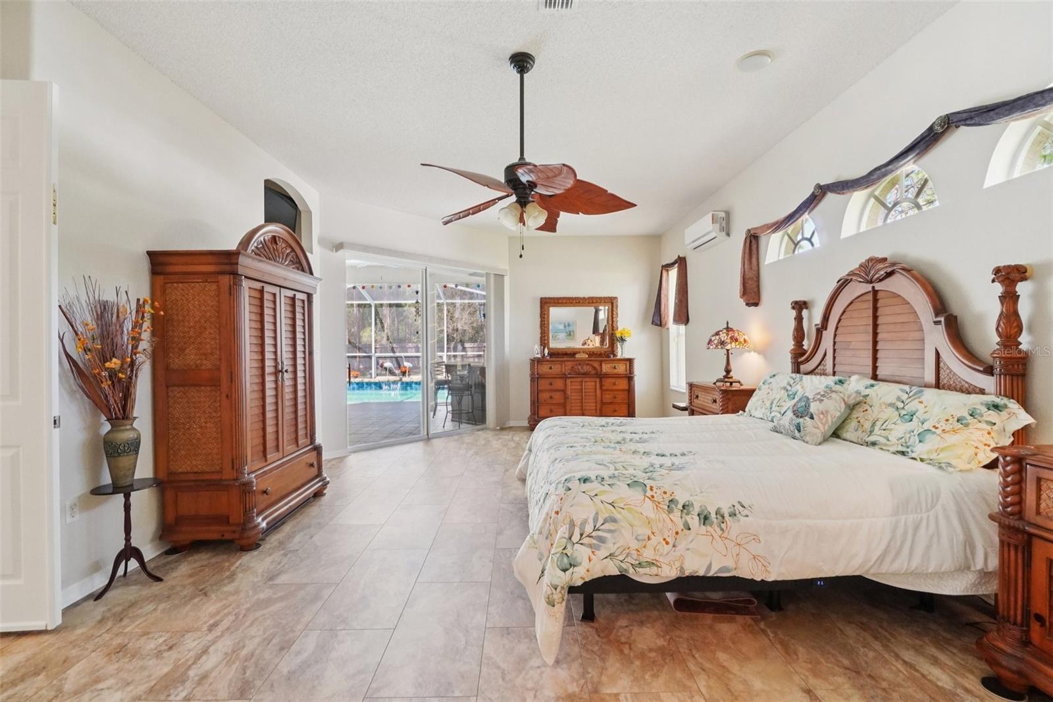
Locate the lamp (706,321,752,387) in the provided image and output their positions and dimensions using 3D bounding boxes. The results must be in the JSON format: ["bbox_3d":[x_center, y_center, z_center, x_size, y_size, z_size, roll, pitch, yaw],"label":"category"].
[{"bbox_3d":[2.026,0.026,4.400,0.405,0.645,0.405,0,0,-1],"label":"lamp"}]

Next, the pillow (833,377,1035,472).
[{"bbox_3d":[1.973,0.351,2.291,0.210,0.430,0.820,33,0,-1],"label":"pillow"}]

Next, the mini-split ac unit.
[{"bbox_3d":[2.105,-1.369,5.152,0.203,0.292,0.762,0,1,-1],"label":"mini-split ac unit"}]

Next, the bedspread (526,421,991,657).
[{"bbox_3d":[1.007,0.850,2.689,2.146,0.743,1.753,0,1,-1],"label":"bedspread"}]

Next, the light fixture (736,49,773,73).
[{"bbox_3d":[1.422,-1.786,2.728,0.205,0.040,0.205,0,1,-1],"label":"light fixture"}]

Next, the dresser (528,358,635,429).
[{"bbox_3d":[0.860,0.672,6.840,1.650,1.100,0.490,0,0,-1],"label":"dresser"}]

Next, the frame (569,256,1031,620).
[{"bbox_3d":[1.158,0.331,2.702,2.127,1.803,1.607,0,1,-1],"label":"frame"}]

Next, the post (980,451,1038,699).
[{"bbox_3d":[1.805,0.810,1.645,0.155,0.880,0.155,0,0,-1],"label":"post"}]

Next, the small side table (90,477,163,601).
[{"bbox_3d":[-2.144,0.994,2.365,0.290,0.538,0.290,0,1,-1],"label":"small side table"}]

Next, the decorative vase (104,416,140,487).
[{"bbox_3d":[-2.139,0.536,2.320,0.148,0.355,0.148,0,0,-1],"label":"decorative vase"}]

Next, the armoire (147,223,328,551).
[{"bbox_3d":[-1.965,0.175,3.240,0.600,2.130,1.170,0,0,-1],"label":"armoire"}]

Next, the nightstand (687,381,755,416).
[{"bbox_3d":[1.970,0.796,4.380,0.480,0.880,0.800,0,0,-1],"label":"nightstand"}]

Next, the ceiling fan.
[{"bbox_3d":[0.018,-1.190,2.700,1.300,1.194,1.300,0,1,-1],"label":"ceiling fan"}]

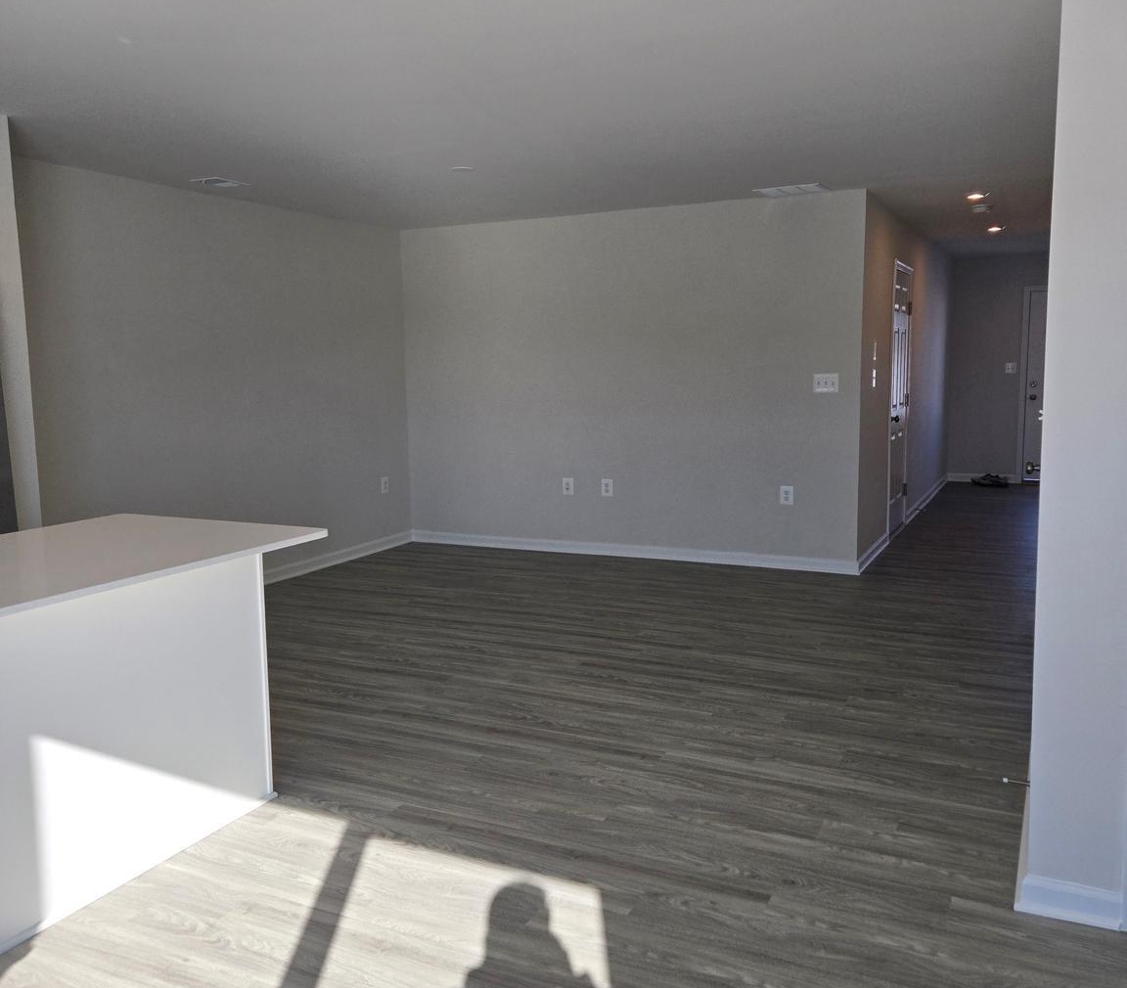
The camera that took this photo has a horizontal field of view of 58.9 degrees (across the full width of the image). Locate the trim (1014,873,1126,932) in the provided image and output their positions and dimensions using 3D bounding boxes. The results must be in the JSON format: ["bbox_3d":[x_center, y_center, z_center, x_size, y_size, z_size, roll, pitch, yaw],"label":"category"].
[{"bbox_3d":[1.270,1.027,2.516,0.236,0.090,0.028,3,8,26],"label":"trim"}]

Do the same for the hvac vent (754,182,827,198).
[{"bbox_3d":[1.421,-1.898,6.247,0.410,0.020,0.300,3,8,26],"label":"hvac vent"}]

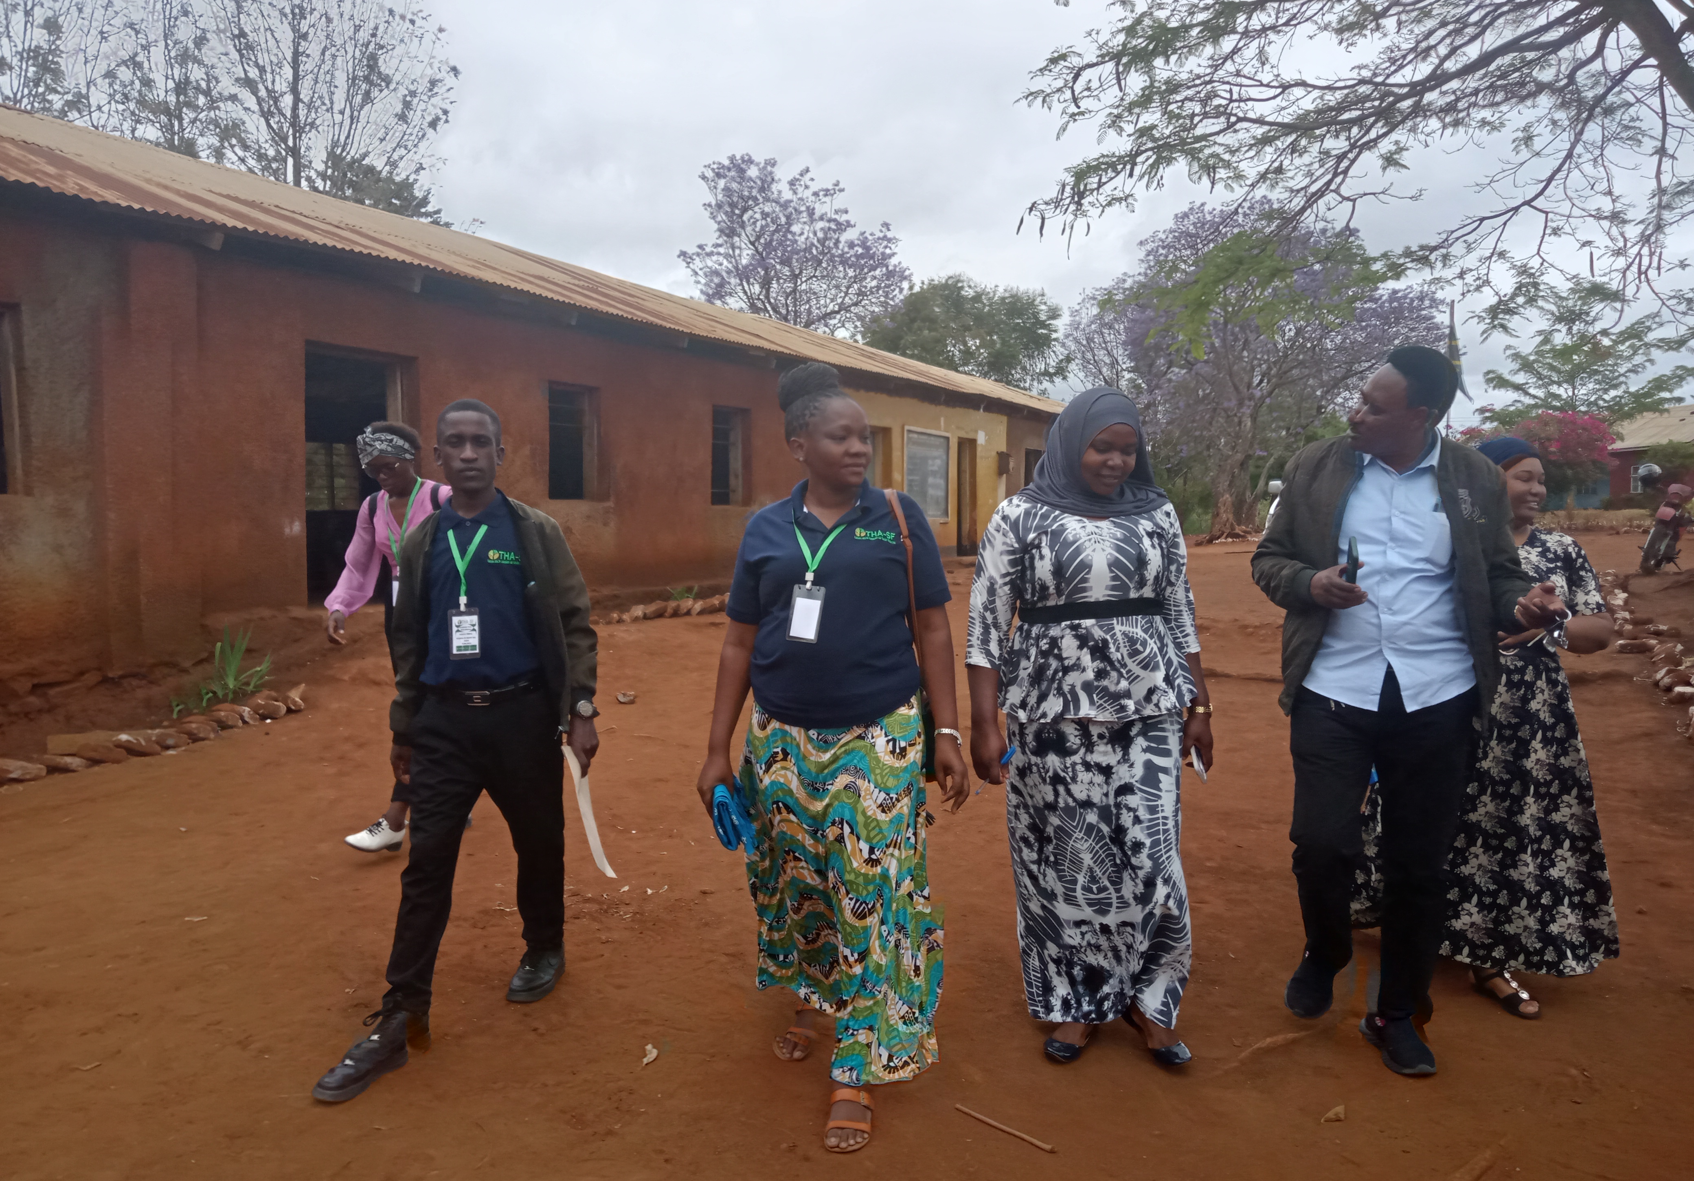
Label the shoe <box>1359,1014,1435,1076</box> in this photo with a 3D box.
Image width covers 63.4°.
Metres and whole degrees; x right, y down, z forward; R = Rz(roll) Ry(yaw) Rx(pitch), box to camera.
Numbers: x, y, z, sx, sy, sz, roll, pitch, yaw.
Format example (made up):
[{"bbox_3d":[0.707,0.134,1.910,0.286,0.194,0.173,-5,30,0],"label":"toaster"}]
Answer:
[{"bbox_3d":[1.360,1.076,3.400,0.110,0.120,0.285,0,3,-3],"label":"shoe"}]

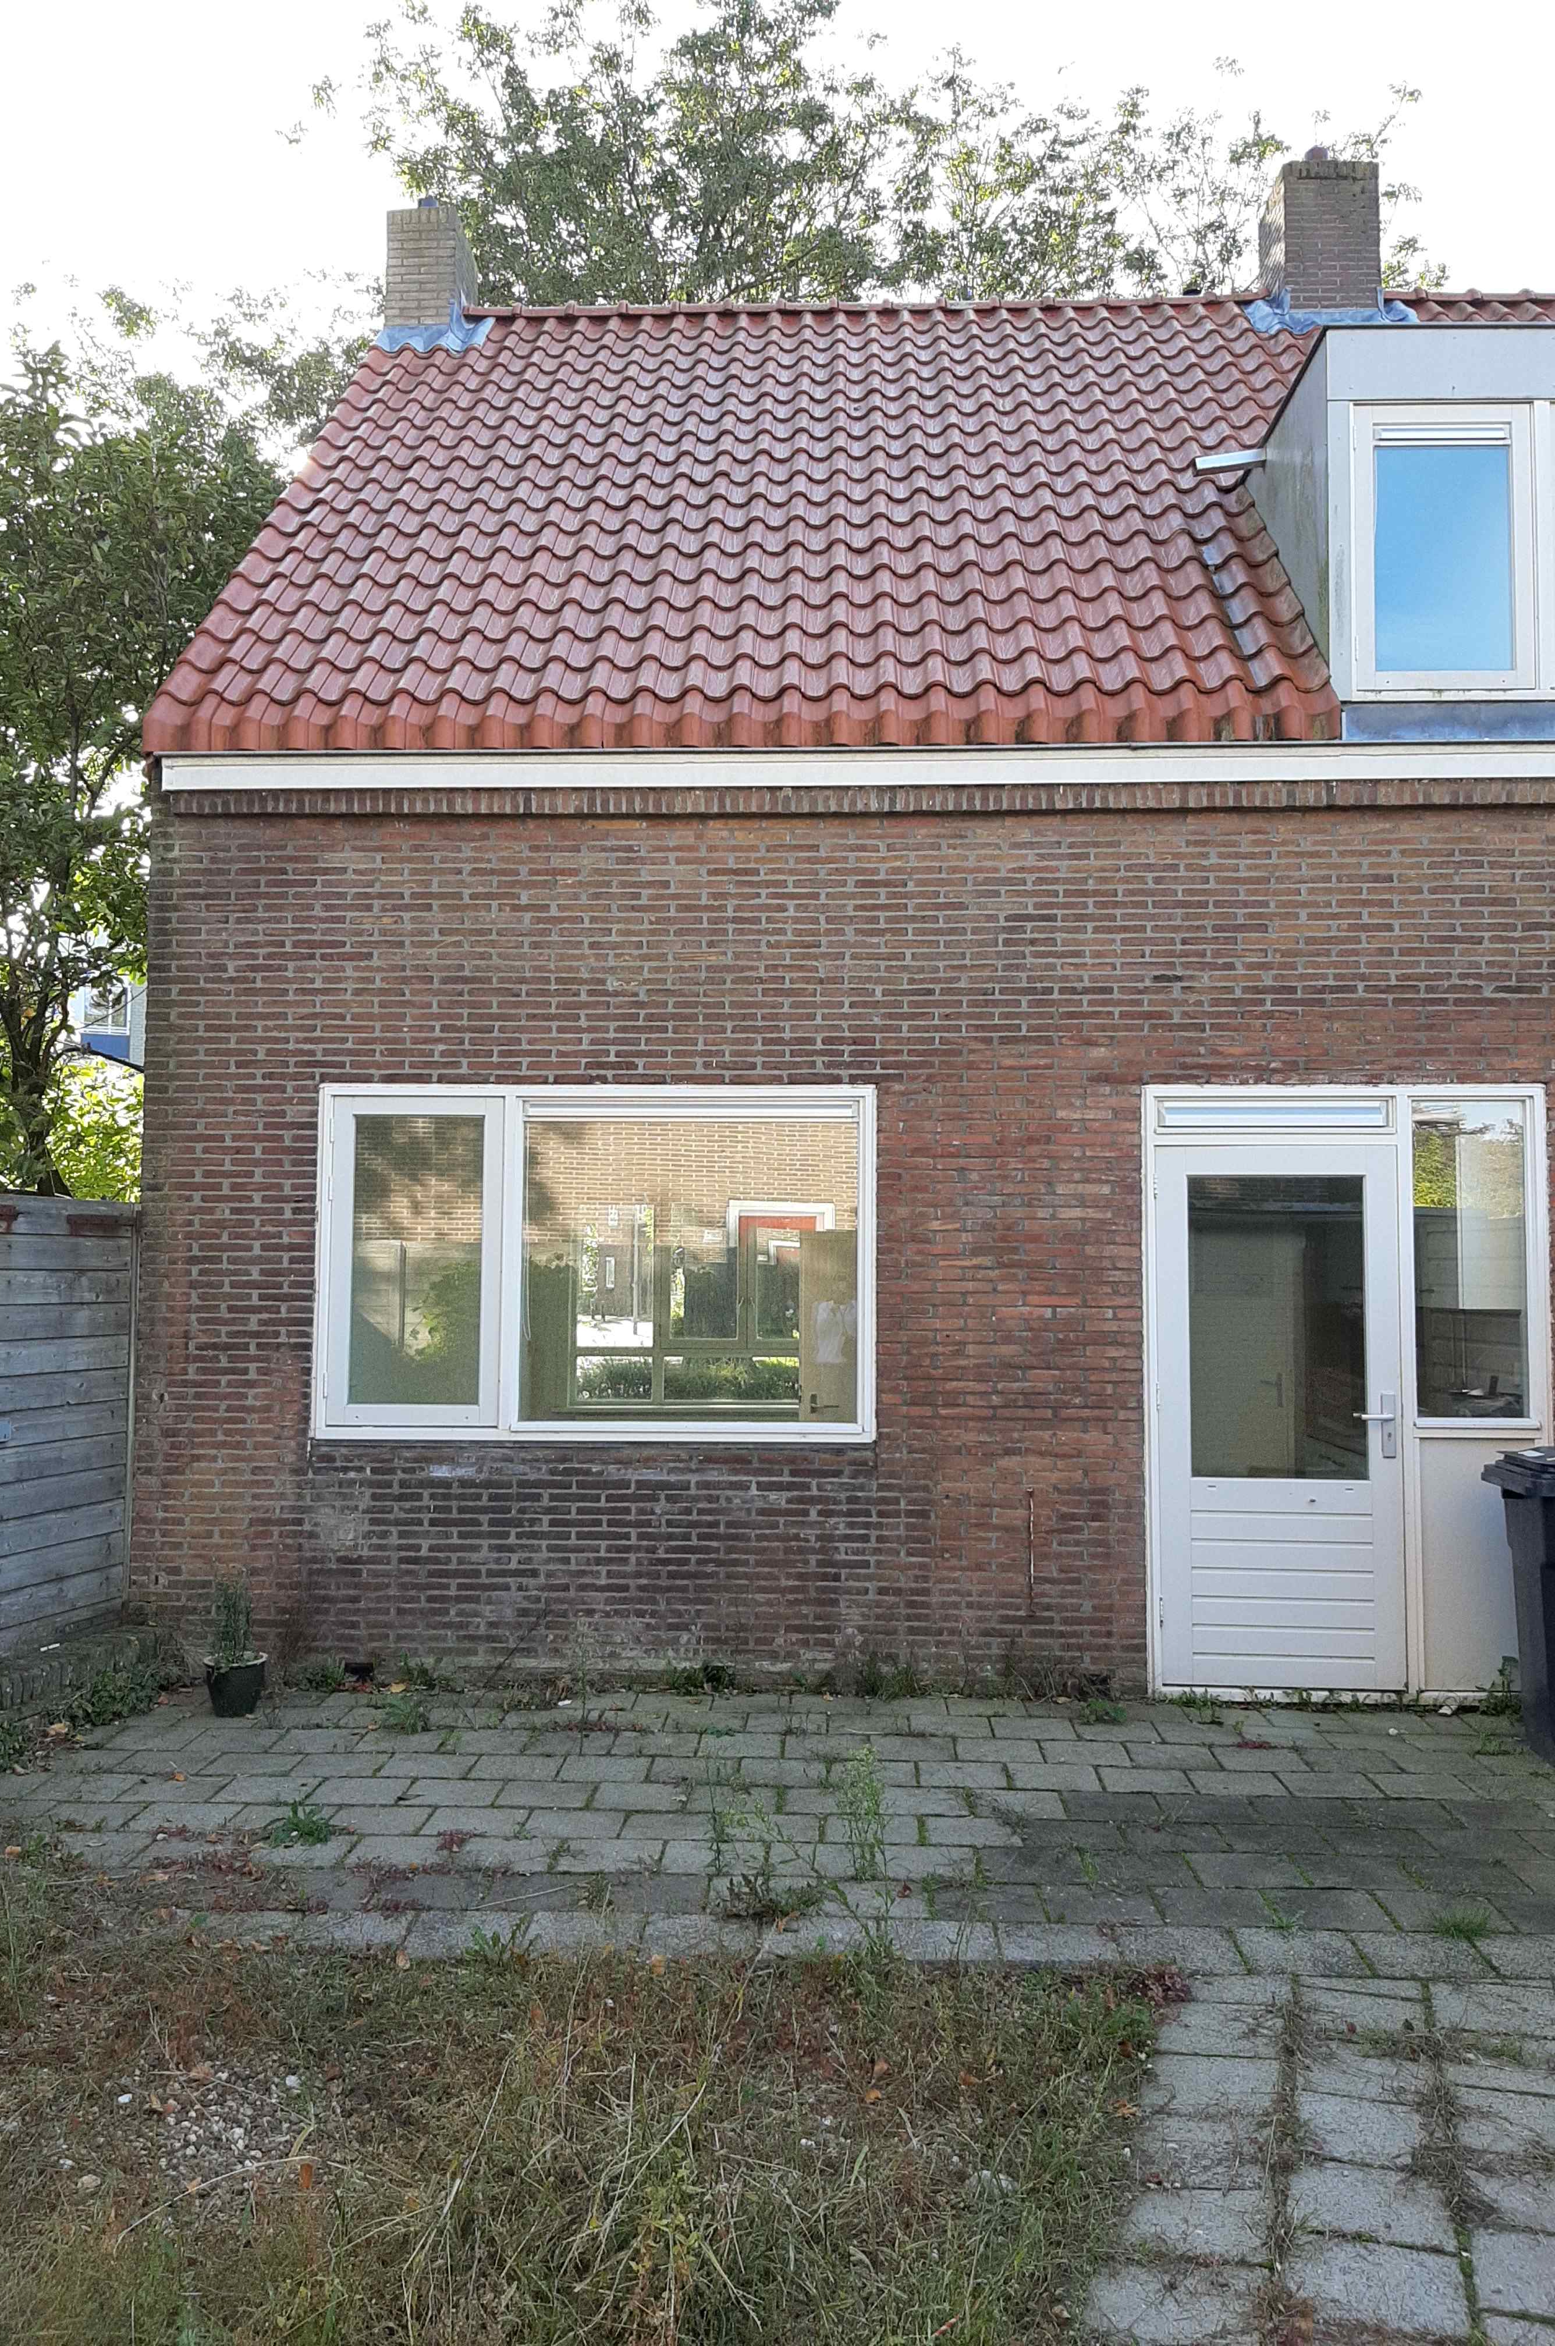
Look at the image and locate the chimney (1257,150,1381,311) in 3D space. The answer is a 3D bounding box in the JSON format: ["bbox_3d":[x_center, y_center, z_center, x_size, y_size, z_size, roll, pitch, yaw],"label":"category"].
[{"bbox_3d":[3.356,-5.706,10.909,0.559,1.139,0.594,0,-4,3],"label":"chimney"}]

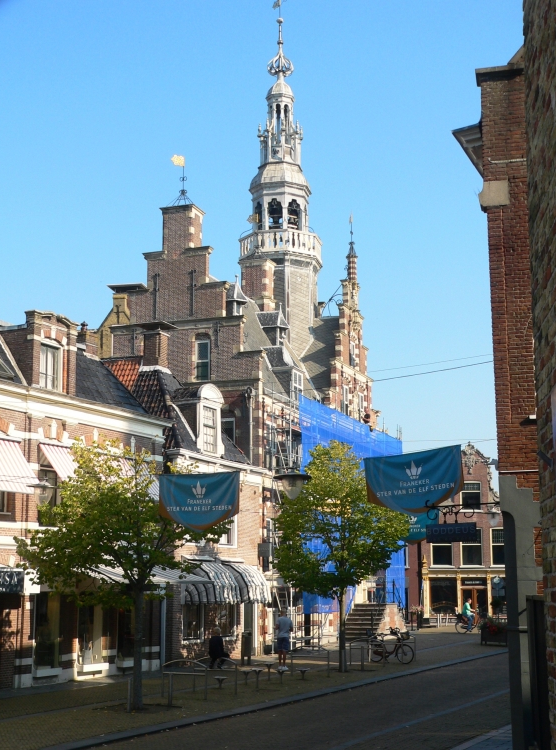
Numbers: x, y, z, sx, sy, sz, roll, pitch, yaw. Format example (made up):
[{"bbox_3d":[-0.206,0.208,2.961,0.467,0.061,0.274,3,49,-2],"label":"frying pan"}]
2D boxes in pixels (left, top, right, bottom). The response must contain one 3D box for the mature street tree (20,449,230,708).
[{"bbox_3d":[-3.386,4.200,23.540,4.500,5.650,4.300,0,-11,0],"label":"mature street tree"}]

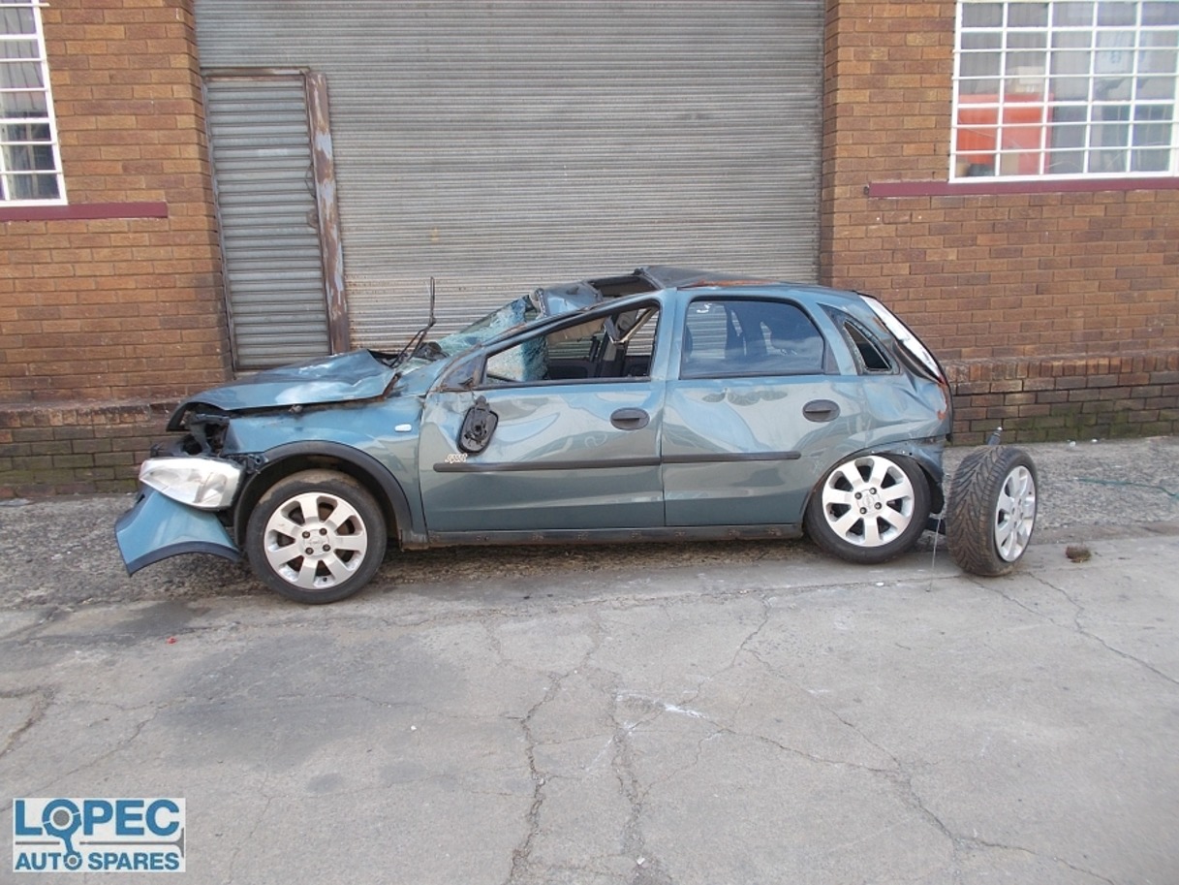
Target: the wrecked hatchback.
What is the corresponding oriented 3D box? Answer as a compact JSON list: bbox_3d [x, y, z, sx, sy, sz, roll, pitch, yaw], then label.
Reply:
[{"bbox_3d":[-0.129,-0.181,4.597,3.910,1.410,1.720,-1,10,-5],"label":"wrecked hatchback"}]

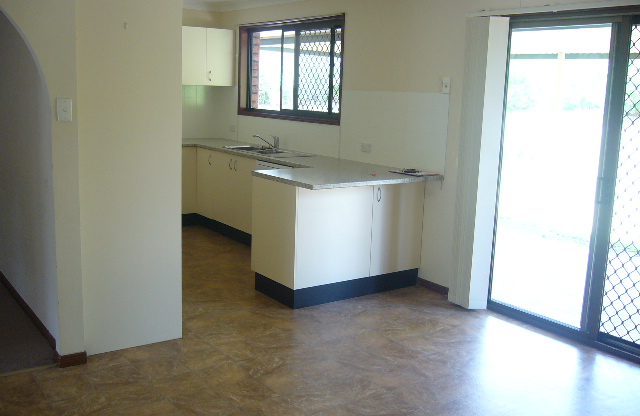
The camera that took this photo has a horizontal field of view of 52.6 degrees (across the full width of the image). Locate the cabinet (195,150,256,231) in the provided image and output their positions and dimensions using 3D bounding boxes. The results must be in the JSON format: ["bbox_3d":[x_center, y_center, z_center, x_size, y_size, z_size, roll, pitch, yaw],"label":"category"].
[{"bbox_3d":[-0.726,-0.220,6.629,0.598,0.725,1.210,-6,13,-36],"label":"cabinet"}]

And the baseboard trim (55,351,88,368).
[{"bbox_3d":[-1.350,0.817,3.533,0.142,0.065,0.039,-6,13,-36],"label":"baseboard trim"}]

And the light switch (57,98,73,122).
[{"bbox_3d":[-1.295,-0.499,3.286,0.072,0.115,0.014,-6,13,-36],"label":"light switch"}]

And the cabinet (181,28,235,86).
[{"bbox_3d":[-1.345,-1.677,7.184,0.720,0.615,0.300,-6,13,-36],"label":"cabinet"}]

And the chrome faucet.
[{"bbox_3d":[-0.516,-0.620,6.227,0.280,0.160,0.060,-6,13,-36],"label":"chrome faucet"}]

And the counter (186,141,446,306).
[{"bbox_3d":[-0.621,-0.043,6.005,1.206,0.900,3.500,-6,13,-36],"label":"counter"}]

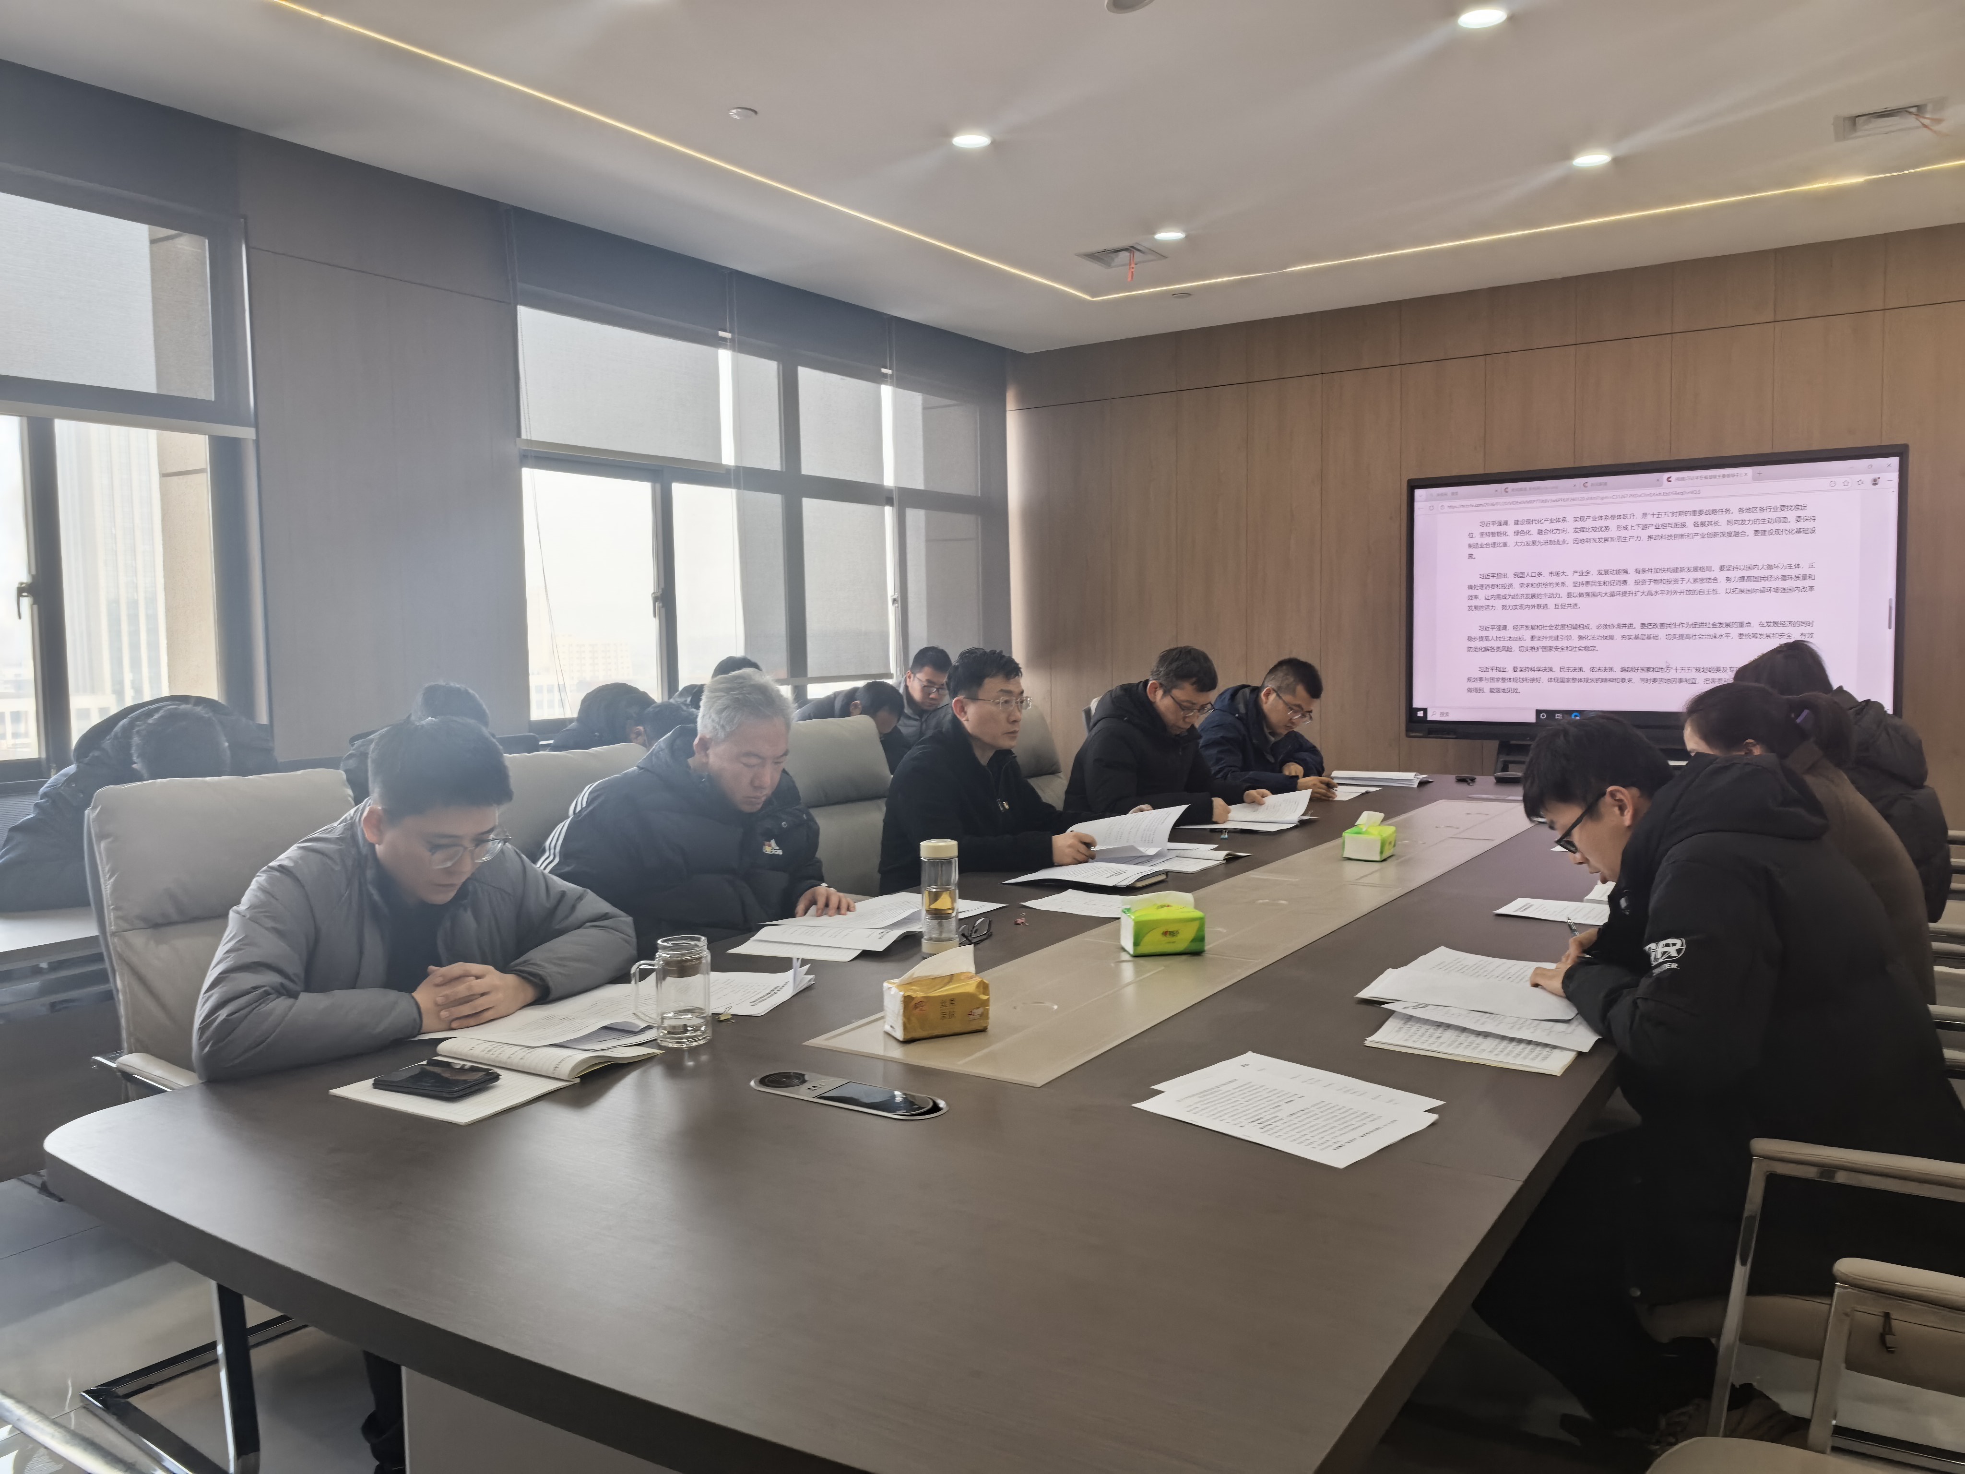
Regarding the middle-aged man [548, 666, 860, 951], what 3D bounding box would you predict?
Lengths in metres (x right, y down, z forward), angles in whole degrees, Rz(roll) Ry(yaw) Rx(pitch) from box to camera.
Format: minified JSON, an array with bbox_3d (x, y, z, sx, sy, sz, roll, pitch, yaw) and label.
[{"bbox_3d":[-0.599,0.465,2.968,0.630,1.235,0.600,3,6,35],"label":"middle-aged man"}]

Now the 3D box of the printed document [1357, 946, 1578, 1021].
[{"bbox_3d":[0.824,0.402,2.213,0.310,0.028,0.400,3,6,35],"label":"printed document"}]

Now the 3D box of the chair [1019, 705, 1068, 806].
[{"bbox_3d":[0.290,0.443,4.571,0.660,1.075,0.580,3,6,35],"label":"chair"}]

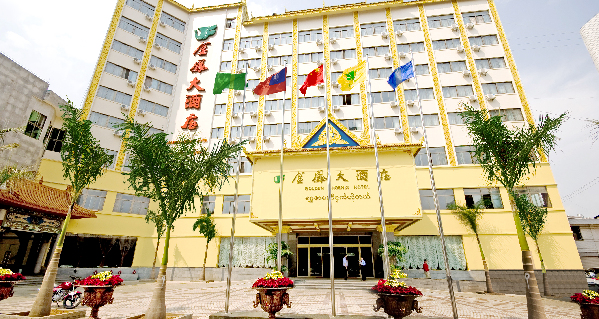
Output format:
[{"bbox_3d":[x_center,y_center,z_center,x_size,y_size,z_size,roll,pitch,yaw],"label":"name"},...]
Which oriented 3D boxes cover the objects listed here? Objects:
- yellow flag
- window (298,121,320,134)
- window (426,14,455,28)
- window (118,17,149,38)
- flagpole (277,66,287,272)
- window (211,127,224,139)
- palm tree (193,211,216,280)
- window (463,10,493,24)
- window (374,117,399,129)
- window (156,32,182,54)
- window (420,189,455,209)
[{"bbox_3d":[2.079,-3.253,9.710,1.180,1.280,0.400,-3,-19,7],"label":"yellow flag"},{"bbox_3d":[1.328,-3.292,26.543,2.857,1.401,0.200,-3,-19,7],"label":"window"},{"bbox_3d":[16.255,-15.706,28.588,2.825,1.672,0.200,-3,-19,7],"label":"window"},{"bbox_3d":[-18.834,-15.098,28.678,2.804,1.351,0.150,15,-25,-36],"label":"window"},{"bbox_3d":[-0.703,0.257,10.438,0.130,10.750,0.130,-2,-20,8],"label":"flagpole"},{"bbox_3d":[-9.056,-2.916,27.947,1.440,1.177,0.180,-3,-19,7],"label":"window"},{"bbox_3d":[-9.005,7.884,23.308,2.350,6.200,2.000,-3,-19,7],"label":"palm tree"},{"bbox_3d":[20.794,-16.575,29.299,2.950,1.790,0.200,-3,-20,7],"label":"window"},{"bbox_3d":[8.850,-3.697,25.635,2.027,1.197,0.180,-3,-19,7],"label":"window"},{"bbox_3d":[-16.367,-14.408,31.309,2.872,1.755,0.180,15,-24,-36],"label":"window"},{"bbox_3d":[12.856,3.743,23.231,2.990,1.890,0.200,-3,-20,7],"label":"window"}]

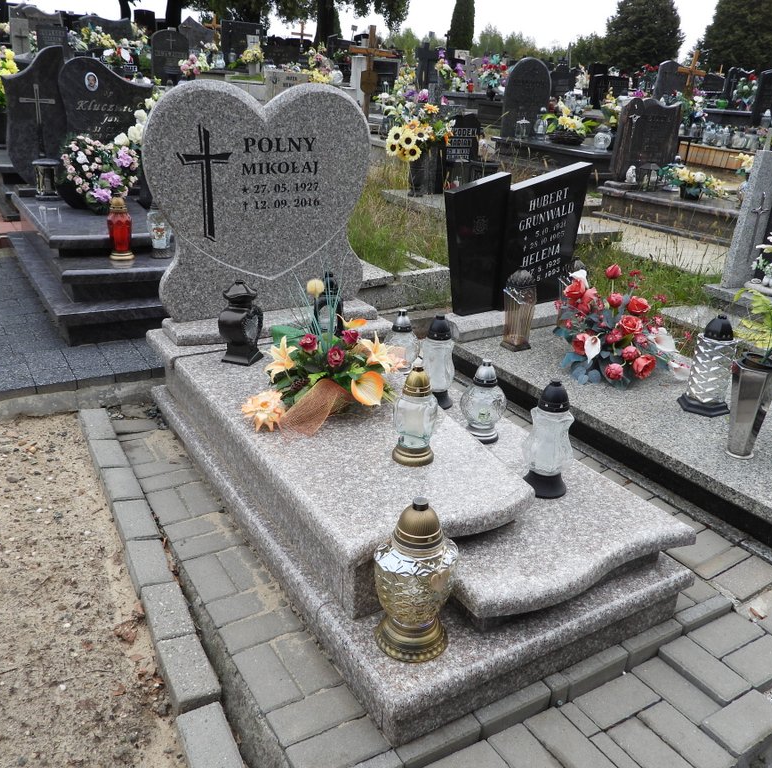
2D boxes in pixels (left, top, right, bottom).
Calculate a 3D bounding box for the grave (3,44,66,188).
[{"bbox_3d":[-2.253,-1.732,4.581,0.400,0.830,0.080,-11,26,-30],"label":"grave"}]

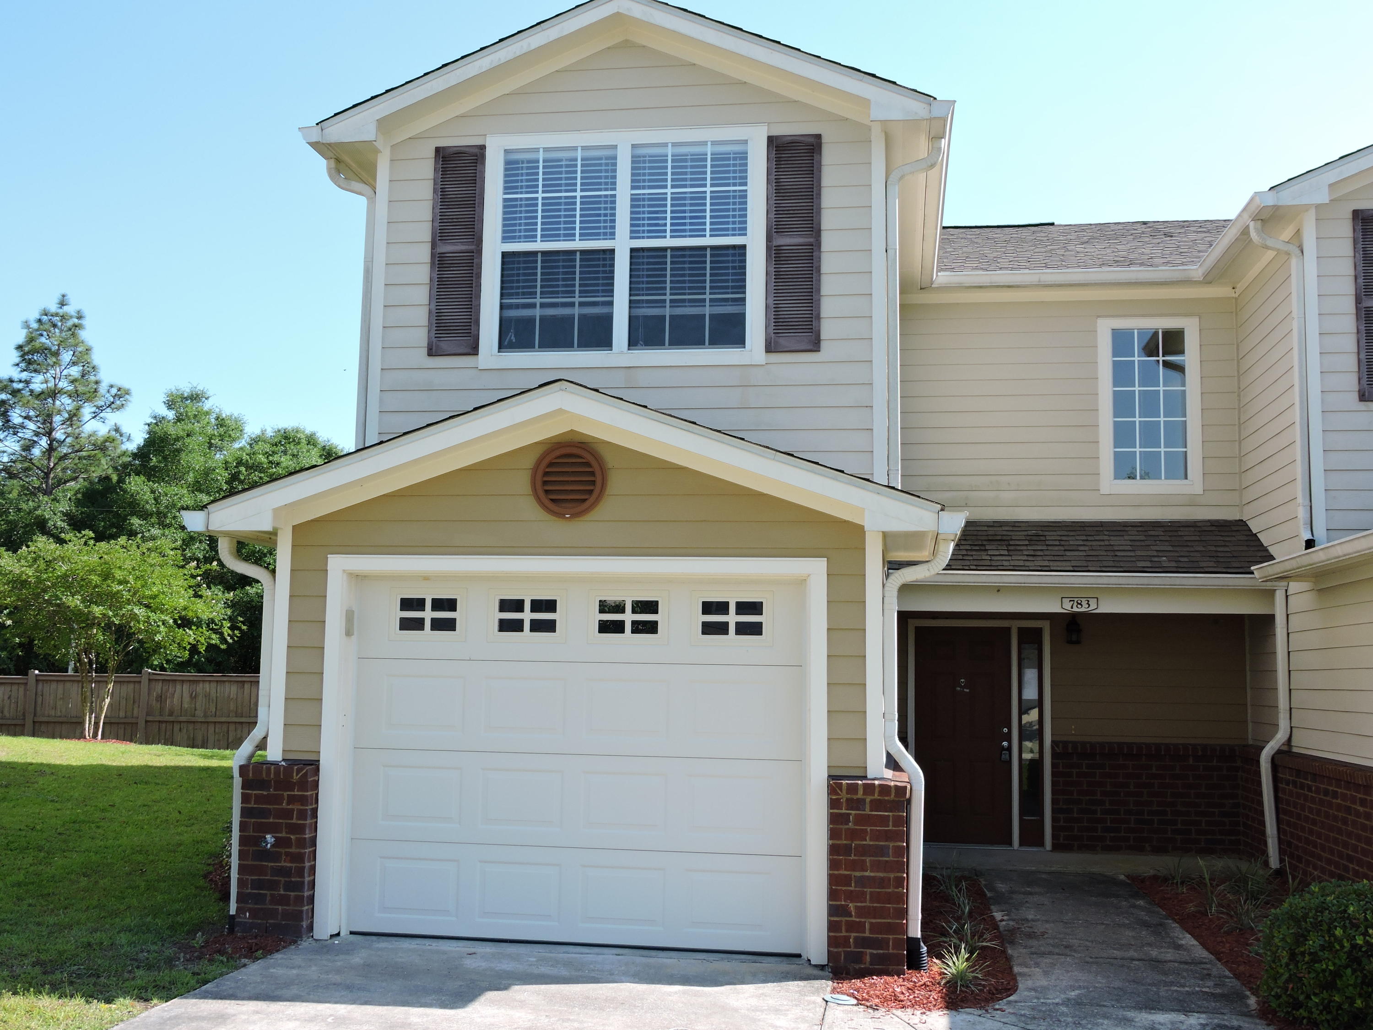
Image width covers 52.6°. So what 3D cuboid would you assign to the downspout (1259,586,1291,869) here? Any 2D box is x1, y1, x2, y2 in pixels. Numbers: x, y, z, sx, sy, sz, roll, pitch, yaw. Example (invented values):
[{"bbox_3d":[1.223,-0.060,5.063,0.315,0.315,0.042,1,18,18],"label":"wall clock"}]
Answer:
[{"bbox_3d":[4.779,1.729,11.272,0.248,2.273,0.101,0,-7,8],"label":"downspout"}]

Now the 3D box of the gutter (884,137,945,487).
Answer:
[{"bbox_3d":[1.554,-1.312,9.390,0.398,2.540,0.111,0,-7,8],"label":"gutter"}]

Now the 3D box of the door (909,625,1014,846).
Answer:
[{"bbox_3d":[2.594,2.056,12.998,0.897,2.016,0.060,0,-7,8],"label":"door"}]

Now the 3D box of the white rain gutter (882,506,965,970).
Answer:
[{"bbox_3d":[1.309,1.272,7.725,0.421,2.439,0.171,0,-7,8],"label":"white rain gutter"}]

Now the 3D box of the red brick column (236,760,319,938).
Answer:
[{"bbox_3d":[-2.374,1.979,8.246,0.444,1.003,0.383,0,-7,8],"label":"red brick column"}]

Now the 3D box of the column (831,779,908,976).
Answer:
[{"bbox_3d":[1.025,1.996,7.748,0.428,1.048,0.383,0,-7,8],"label":"column"}]

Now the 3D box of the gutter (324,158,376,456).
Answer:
[{"bbox_3d":[-2.445,-1.360,9.980,0.398,2.470,0.111,0,-7,8],"label":"gutter"}]

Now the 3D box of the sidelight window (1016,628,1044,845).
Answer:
[{"bbox_3d":[3.207,2.060,12.908,0.242,2.016,0.060,0,-7,8],"label":"sidelight window"}]

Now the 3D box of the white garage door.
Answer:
[{"bbox_3d":[-0.664,1.444,8.224,2.747,2.132,0.060,0,-7,8],"label":"white garage door"}]

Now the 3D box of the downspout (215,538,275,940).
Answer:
[{"bbox_3d":[-2.676,1.296,8.366,0.398,2.318,0.111,0,-7,8],"label":"downspout"}]

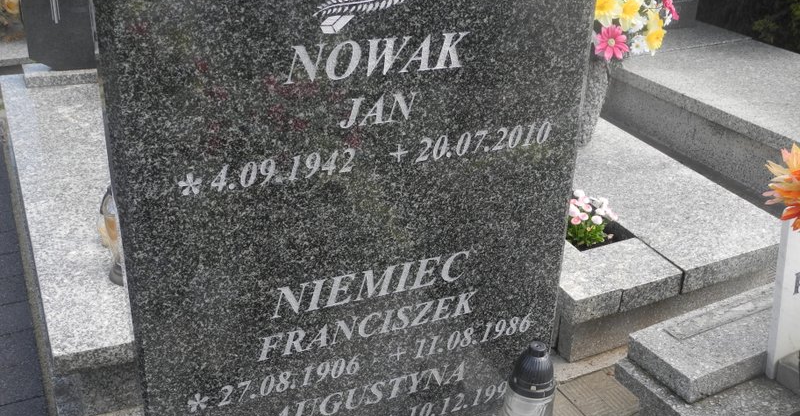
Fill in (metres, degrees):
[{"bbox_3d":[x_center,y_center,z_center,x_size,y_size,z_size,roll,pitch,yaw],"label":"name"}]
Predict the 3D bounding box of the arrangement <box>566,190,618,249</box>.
[{"bbox_3d":[0.545,0.028,2.500,0.155,0.135,0.145,8,26,12],"label":"arrangement"}]

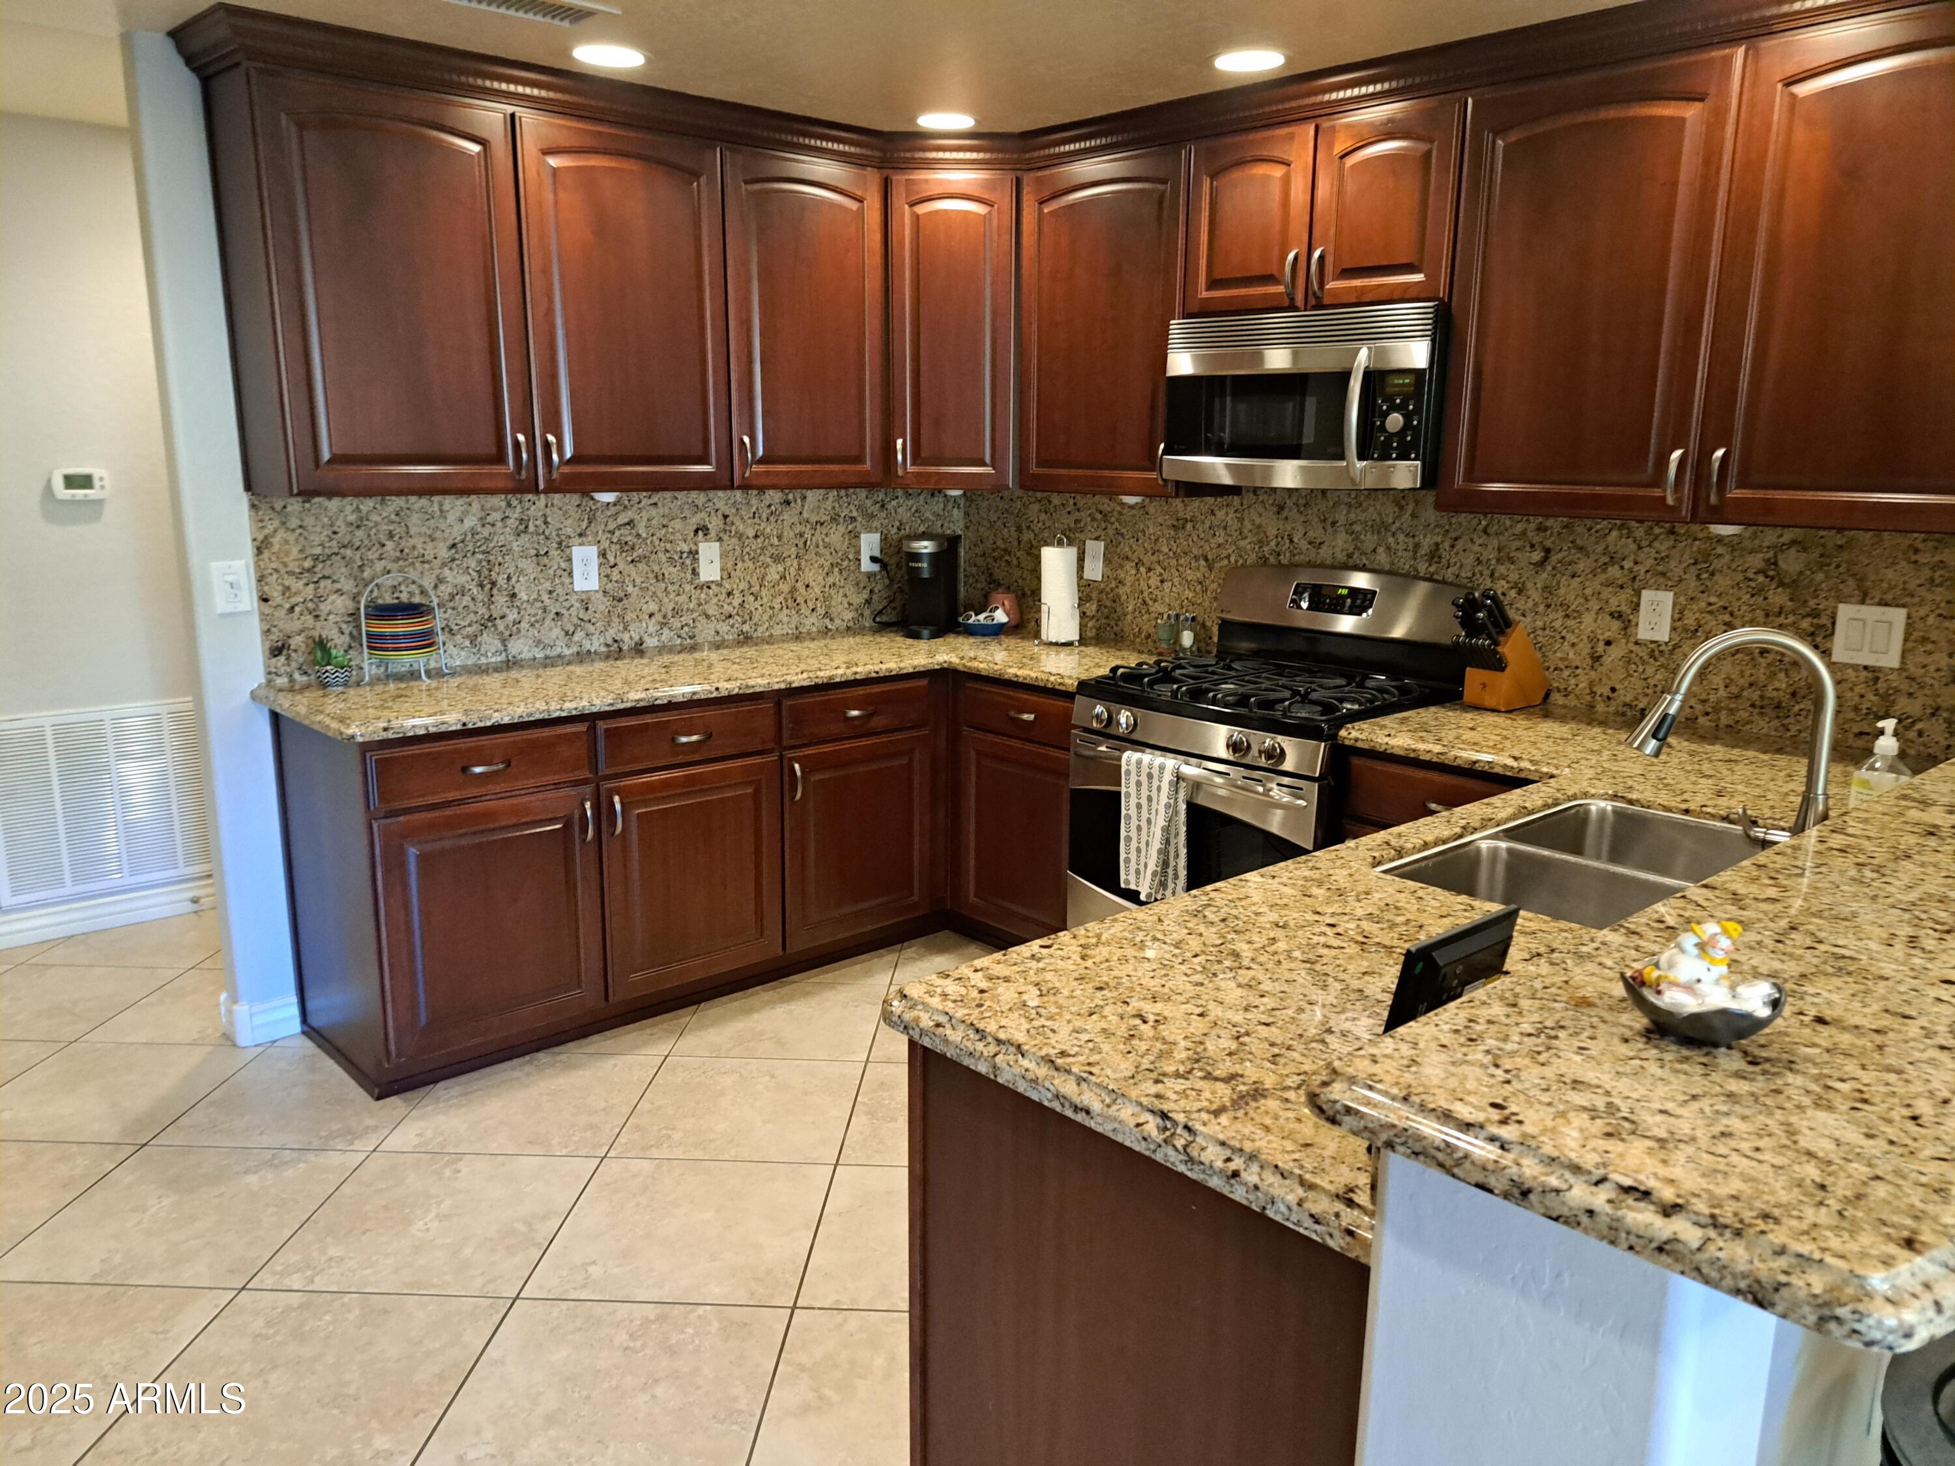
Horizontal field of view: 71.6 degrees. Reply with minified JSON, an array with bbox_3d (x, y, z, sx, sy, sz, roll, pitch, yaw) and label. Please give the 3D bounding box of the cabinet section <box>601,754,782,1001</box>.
[{"bbox_3d":[-0.944,0.333,3.833,0.535,0.583,0.580,-10,16,-42],"label":"cabinet section"}]

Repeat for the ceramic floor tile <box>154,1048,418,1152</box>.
[{"bbox_3d":[-1.530,0.844,3.163,0.494,0.010,0.494,1,12,2],"label":"ceramic floor tile"}]

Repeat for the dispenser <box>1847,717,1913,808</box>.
[{"bbox_3d":[1.419,0.076,2.144,0.079,0.205,0.084,2,12,8],"label":"dispenser"}]

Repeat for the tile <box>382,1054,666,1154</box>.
[{"bbox_3d":[-1.033,0.854,3.145,0.494,0.010,0.494,1,12,2],"label":"tile"}]

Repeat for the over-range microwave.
[{"bbox_3d":[0.893,-0.837,3.437,0.421,0.421,0.762,-10,16,-41],"label":"over-range microwave"}]

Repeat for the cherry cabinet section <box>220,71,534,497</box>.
[{"bbox_3d":[-1.428,-1.030,3.238,0.572,0.895,0.315,-10,16,-42],"label":"cherry cabinet section"}]

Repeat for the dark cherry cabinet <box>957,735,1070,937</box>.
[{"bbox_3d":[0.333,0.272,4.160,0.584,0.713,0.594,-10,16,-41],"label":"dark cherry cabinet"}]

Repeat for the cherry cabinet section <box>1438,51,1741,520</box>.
[{"bbox_3d":[1.380,-0.933,2.968,0.315,0.895,0.555,-10,16,-42],"label":"cherry cabinet section"}]

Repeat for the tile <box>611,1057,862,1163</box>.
[{"bbox_3d":[-0.536,0.865,3.127,0.494,0.010,0.494,1,12,2],"label":"tile"}]

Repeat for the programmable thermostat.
[{"bbox_3d":[-2.625,-0.722,3.965,0.140,0.083,0.035,-10,16,-41],"label":"programmable thermostat"}]

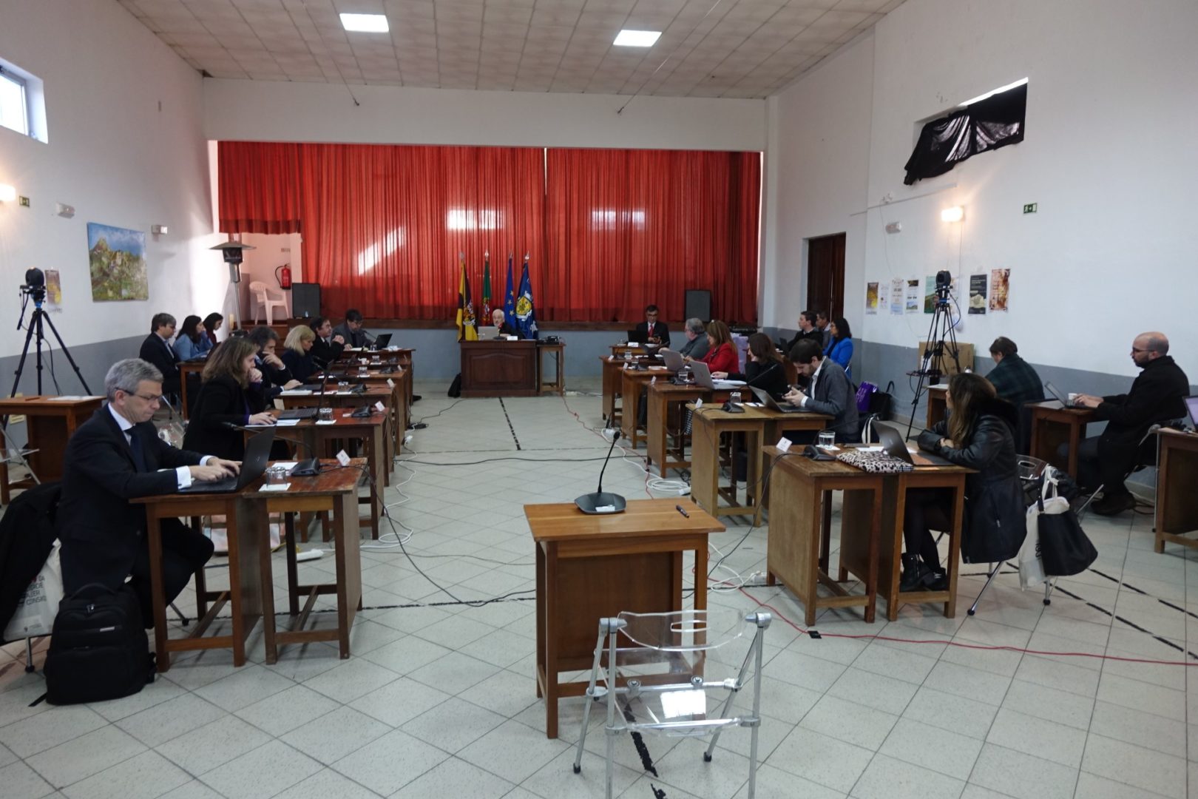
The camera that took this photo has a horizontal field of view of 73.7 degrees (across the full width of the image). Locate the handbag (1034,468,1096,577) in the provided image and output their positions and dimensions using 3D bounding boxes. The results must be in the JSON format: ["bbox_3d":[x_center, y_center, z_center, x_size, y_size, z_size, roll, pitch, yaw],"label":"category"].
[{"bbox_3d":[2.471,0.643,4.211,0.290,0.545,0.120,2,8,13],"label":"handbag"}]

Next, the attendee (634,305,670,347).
[{"bbox_3d":[0.888,-0.842,13.339,0.550,1.410,0.780,-1,7,-7],"label":"attendee"}]

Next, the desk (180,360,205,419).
[{"bbox_3d":[-4.578,-0.068,9.344,0.430,0.755,0.690,-1,8,-10],"label":"desk"}]

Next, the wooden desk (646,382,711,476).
[{"bbox_3d":[0.668,0.259,7.151,0.436,0.772,0.663,-1,8,-9],"label":"wooden desk"}]

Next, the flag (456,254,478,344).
[{"bbox_3d":[-2.249,-1.687,13.614,0.362,1.489,0.250,-1,8,-10],"label":"flag"}]

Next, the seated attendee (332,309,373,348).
[{"bbox_3d":[-3.479,-0.617,11.546,0.750,1.379,0.580,7,10,43],"label":"seated attendee"}]

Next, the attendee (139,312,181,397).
[{"bbox_3d":[-5.541,-0.440,10.319,0.760,1.335,0.520,0,7,-4],"label":"attendee"}]

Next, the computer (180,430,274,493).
[{"bbox_3d":[-1.644,0.259,3.532,0.310,0.230,0.360,-1,8,-5],"label":"computer"}]

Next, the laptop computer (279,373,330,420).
[{"bbox_3d":[-2.009,-0.025,5.500,0.300,0.255,0.360,-1,8,-8],"label":"laptop computer"}]

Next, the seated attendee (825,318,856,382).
[{"bbox_3d":[2.887,-0.367,10.040,0.750,1.300,0.500,-2,8,-15],"label":"seated attendee"}]

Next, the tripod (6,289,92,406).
[{"bbox_3d":[-4.810,-0.143,7.036,1.100,1.600,1.100,-2,8,-15],"label":"tripod"}]

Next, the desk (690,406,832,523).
[{"bbox_3d":[1.144,0.465,5.799,0.880,0.780,0.690,-1,8,-8],"label":"desk"}]

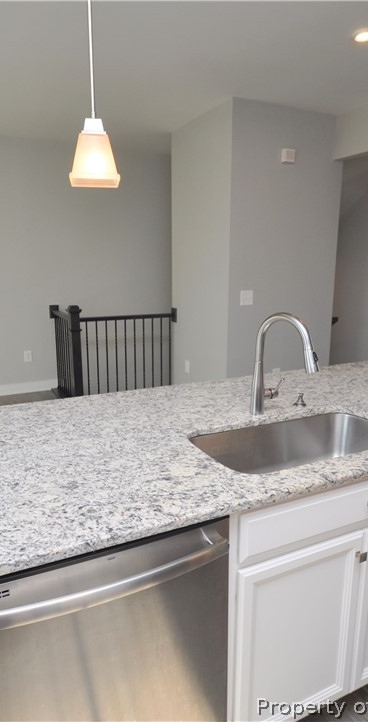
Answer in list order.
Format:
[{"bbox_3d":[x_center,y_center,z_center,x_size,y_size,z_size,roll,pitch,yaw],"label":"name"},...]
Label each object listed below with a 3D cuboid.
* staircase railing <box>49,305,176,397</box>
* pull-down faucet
[{"bbox_3d":[-0.802,-0.137,5.121,1.200,1.081,1.000,-6,13,-25],"label":"staircase railing"},{"bbox_3d":[0.368,0.025,1.629,0.120,0.402,0.315,-6,13,-25],"label":"pull-down faucet"}]

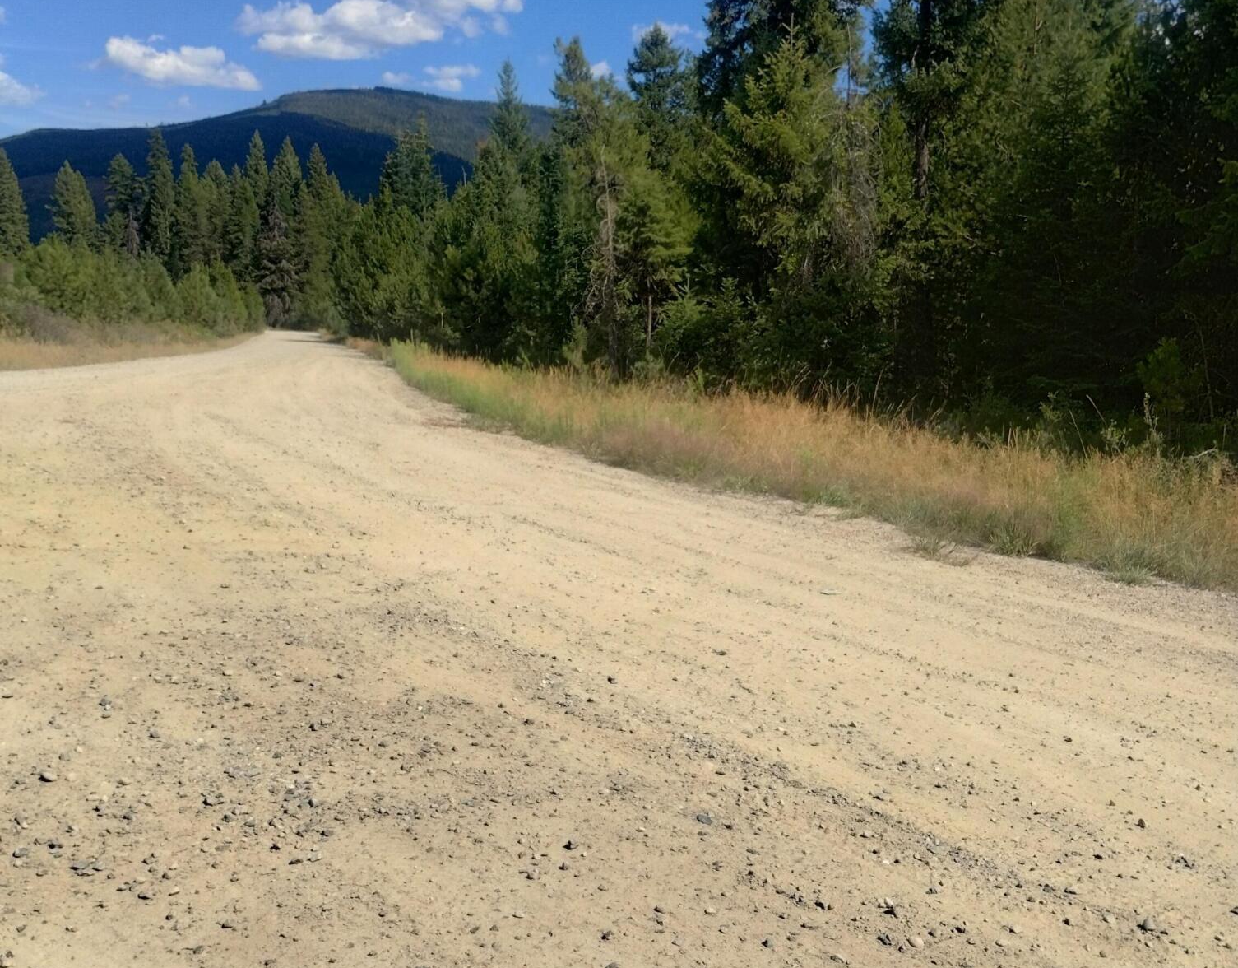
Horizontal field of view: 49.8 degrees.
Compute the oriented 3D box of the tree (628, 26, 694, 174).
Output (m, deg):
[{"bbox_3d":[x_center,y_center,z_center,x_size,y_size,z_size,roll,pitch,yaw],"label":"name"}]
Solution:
[{"bbox_3d":[1.465,-10.316,46.000,2.650,11.010,2.650,0,7,0],"label":"tree"}]

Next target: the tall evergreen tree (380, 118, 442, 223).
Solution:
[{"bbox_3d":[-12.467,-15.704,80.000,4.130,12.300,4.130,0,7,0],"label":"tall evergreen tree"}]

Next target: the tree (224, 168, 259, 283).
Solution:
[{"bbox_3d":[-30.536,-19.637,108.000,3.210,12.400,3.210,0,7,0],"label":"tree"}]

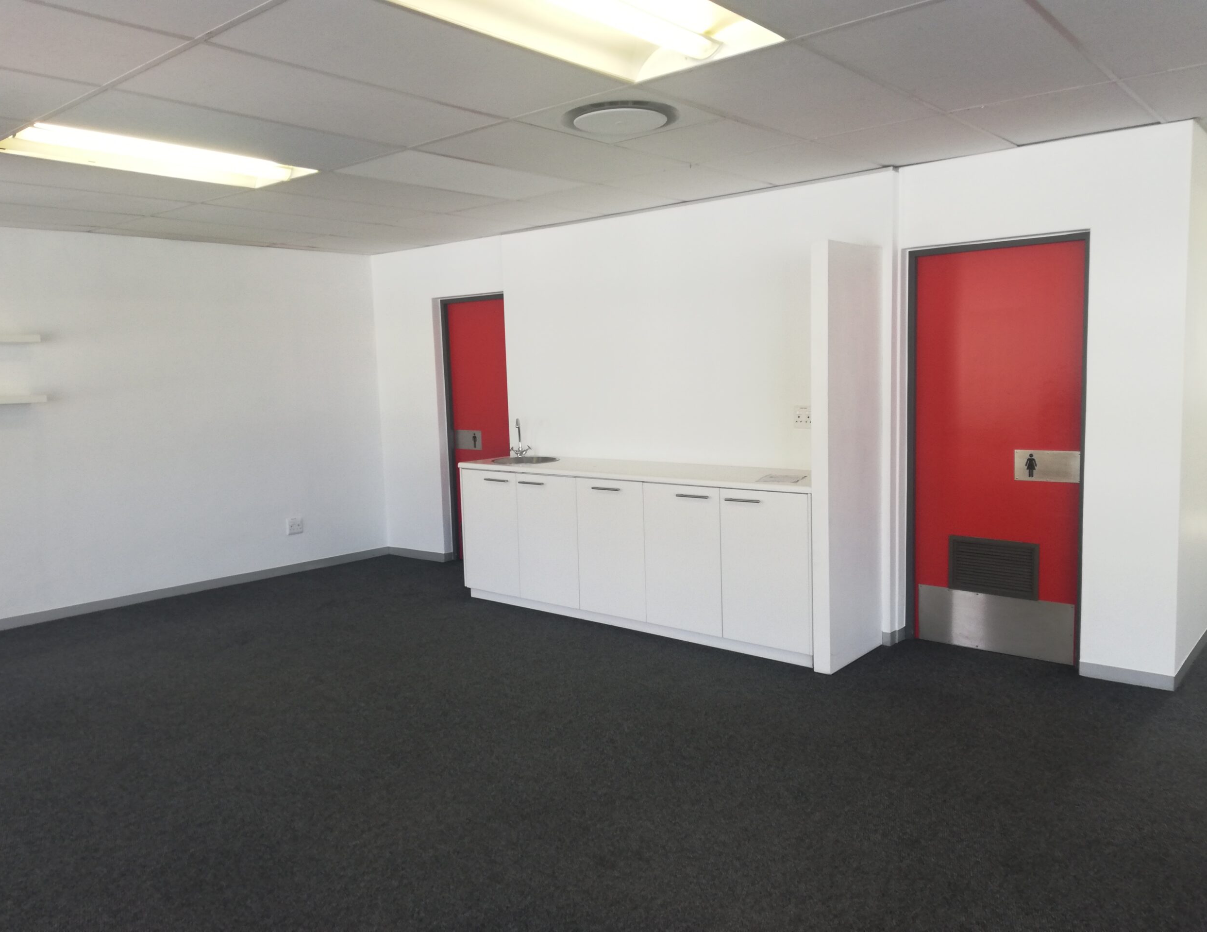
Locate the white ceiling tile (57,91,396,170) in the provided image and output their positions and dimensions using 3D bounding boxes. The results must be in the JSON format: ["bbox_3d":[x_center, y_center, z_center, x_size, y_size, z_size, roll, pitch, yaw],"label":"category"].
[{"bbox_3d":[-1.432,-1.300,3.654,0.590,0.018,1.209,3,8,40],"label":"white ceiling tile"}]

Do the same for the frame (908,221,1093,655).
[{"bbox_3d":[1.944,-0.072,4.632,0.865,2.035,0.100,3,8,40],"label":"frame"}]

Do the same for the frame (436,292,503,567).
[{"bbox_3d":[-0.867,-0.238,6.997,0.840,2.035,0.100,3,8,40],"label":"frame"}]

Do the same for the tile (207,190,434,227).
[{"bbox_3d":[-1.572,-1.470,5.315,0.588,0.020,1.188,3,8,40],"label":"tile"}]

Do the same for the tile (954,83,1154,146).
[{"bbox_3d":[1.847,-1.420,3.799,0.590,0.018,0.818,3,8,40],"label":"tile"}]

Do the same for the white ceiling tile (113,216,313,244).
[{"bbox_3d":[-2.488,-1.525,6.088,0.588,0.020,1.188,3,8,40],"label":"white ceiling tile"}]

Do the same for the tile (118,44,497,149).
[{"bbox_3d":[-0.972,-1.268,3.246,0.588,0.020,1.188,3,8,40],"label":"tile"}]

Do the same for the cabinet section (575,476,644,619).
[{"bbox_3d":[0.232,0.441,5.537,0.500,0.788,0.588,3,8,40],"label":"cabinet section"}]

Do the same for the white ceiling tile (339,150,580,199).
[{"bbox_3d":[-0.643,-1.424,4.575,0.590,0.018,1.209,3,8,40],"label":"white ceiling tile"}]

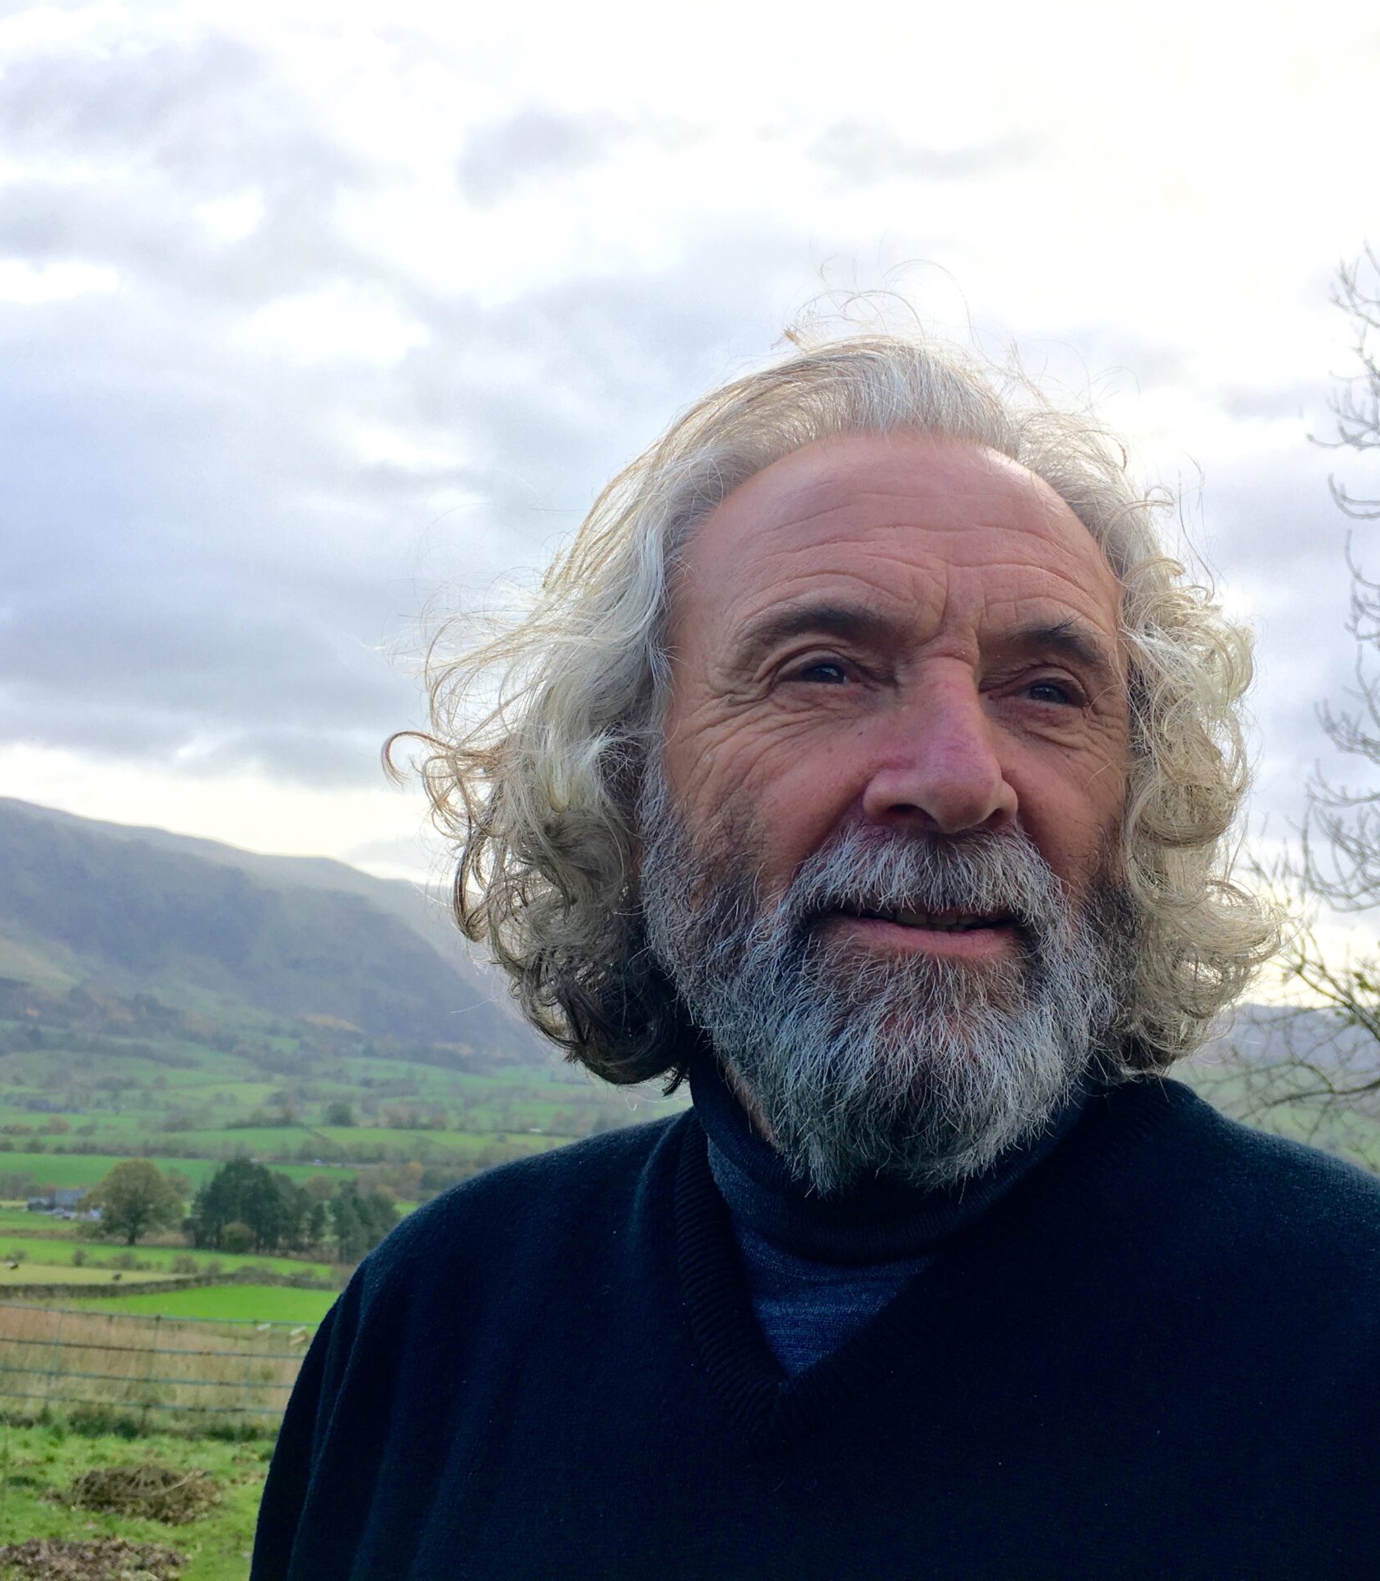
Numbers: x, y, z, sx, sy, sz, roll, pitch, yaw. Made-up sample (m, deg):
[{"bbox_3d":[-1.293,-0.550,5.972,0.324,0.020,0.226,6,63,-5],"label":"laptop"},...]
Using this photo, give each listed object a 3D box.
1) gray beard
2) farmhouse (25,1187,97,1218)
[{"bbox_3d":[0.059,0.050,0.489,0.150,0.130,0.110,3,-10,-8],"label":"gray beard"},{"bbox_3d":[-144.099,94.608,405.000,16.500,7.200,8.500,4,-7,-19],"label":"farmhouse"}]

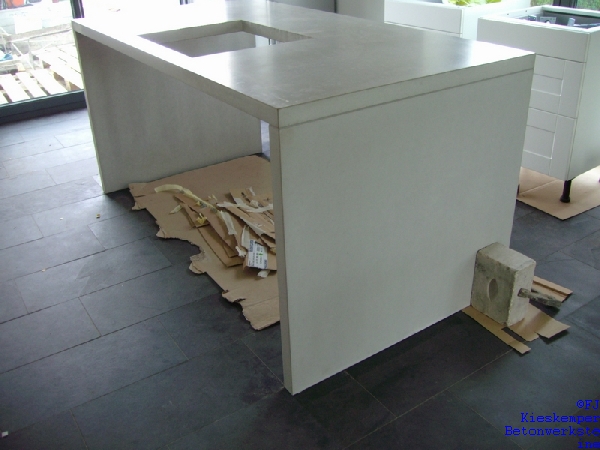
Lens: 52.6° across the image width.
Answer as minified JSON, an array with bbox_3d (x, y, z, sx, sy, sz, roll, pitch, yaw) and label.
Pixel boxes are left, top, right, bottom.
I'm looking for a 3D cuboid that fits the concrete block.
[{"bbox_3d":[0.736,0.215,2.212,0.103,0.236,0.171,-18,31,-29],"label":"concrete block"}]

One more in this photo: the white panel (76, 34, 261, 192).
[{"bbox_3d":[-0.685,-0.701,3.407,0.985,0.871,0.046,-18,31,-28],"label":"white panel"}]

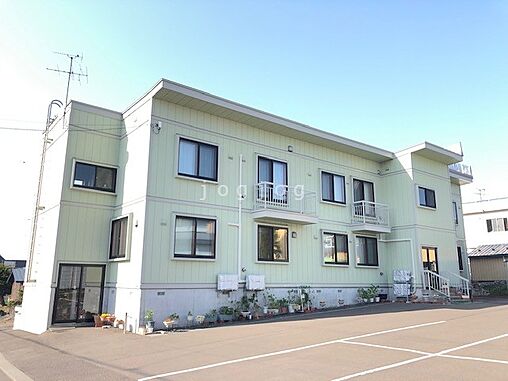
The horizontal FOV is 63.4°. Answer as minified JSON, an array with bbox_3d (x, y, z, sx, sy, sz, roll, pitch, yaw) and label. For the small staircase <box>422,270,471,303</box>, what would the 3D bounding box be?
[{"bbox_3d":[9.378,4.609,19.941,2.000,1.420,1.400,10,-15,-37],"label":"small staircase"}]

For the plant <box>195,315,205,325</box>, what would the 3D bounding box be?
[{"bbox_3d":[-1.861,4.404,14.030,0.331,0.295,0.315,10,-15,-37],"label":"plant"}]

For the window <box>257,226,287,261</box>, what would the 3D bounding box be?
[{"bbox_3d":[0.821,2.211,16.866,1.660,1.420,0.100,10,-15,-37],"label":"window"}]

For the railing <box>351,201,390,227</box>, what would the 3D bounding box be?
[{"bbox_3d":[5.897,1.276,20.610,2.150,1.140,0.740,10,-15,-37],"label":"railing"}]

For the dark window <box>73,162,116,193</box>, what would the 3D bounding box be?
[{"bbox_3d":[-5.994,-0.482,15.636,1.570,0.938,0.120,10,-15,-37],"label":"dark window"}]

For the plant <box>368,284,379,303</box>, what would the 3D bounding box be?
[{"bbox_3d":[5.642,4.863,19.399,0.439,0.824,0.417,10,-15,-36],"label":"plant"}]

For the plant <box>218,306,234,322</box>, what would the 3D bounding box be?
[{"bbox_3d":[-0.980,4.411,14.647,0.520,0.530,0.320,10,-15,-37],"label":"plant"}]

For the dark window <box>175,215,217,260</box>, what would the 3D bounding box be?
[{"bbox_3d":[-2.019,1.674,14.440,1.612,1.406,0.100,10,-15,-36],"label":"dark window"}]

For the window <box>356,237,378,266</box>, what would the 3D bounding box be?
[{"bbox_3d":[5.586,3.000,20.140,1.617,1.325,0.100,10,-15,-36],"label":"window"}]

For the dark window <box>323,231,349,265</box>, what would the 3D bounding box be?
[{"bbox_3d":[3.873,2.747,19.259,1.753,1.416,0.120,10,-15,-37],"label":"dark window"}]

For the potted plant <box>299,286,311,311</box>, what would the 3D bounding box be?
[{"bbox_3d":[2.049,4.383,16.675,0.453,0.945,0.430,0,-12,0],"label":"potted plant"}]

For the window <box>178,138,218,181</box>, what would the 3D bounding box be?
[{"bbox_3d":[-2.042,-1.125,15.403,1.676,1.400,0.120,10,-15,-37],"label":"window"}]

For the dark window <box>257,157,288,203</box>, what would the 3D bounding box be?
[{"bbox_3d":[0.831,-0.421,17.320,1.620,1.840,0.120,9,-15,-35],"label":"dark window"}]

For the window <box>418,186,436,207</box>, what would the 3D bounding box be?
[{"bbox_3d":[8.819,0.390,20.831,1.573,0.928,0.100,10,-15,-36],"label":"window"}]

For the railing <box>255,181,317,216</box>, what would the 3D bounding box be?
[{"bbox_3d":[1.357,0.447,17.089,2.712,1.061,0.734,9,-15,-35],"label":"railing"}]

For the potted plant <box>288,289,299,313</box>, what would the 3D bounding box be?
[{"bbox_3d":[1.608,4.474,16.725,0.395,0.905,0.395,0,-12,0],"label":"potted plant"}]

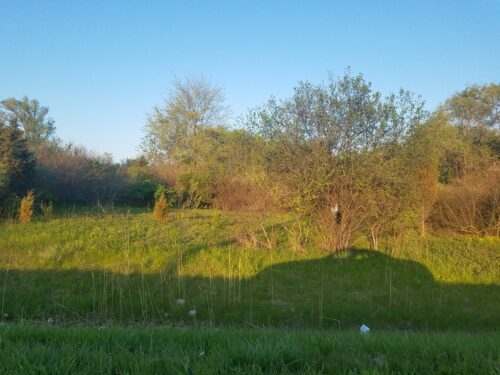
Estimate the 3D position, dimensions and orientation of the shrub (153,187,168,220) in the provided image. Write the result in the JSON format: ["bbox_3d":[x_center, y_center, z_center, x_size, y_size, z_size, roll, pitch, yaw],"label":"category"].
[{"bbox_3d":[-5.363,0.959,22.500,0.950,2.000,0.950,0,0,0],"label":"shrub"}]

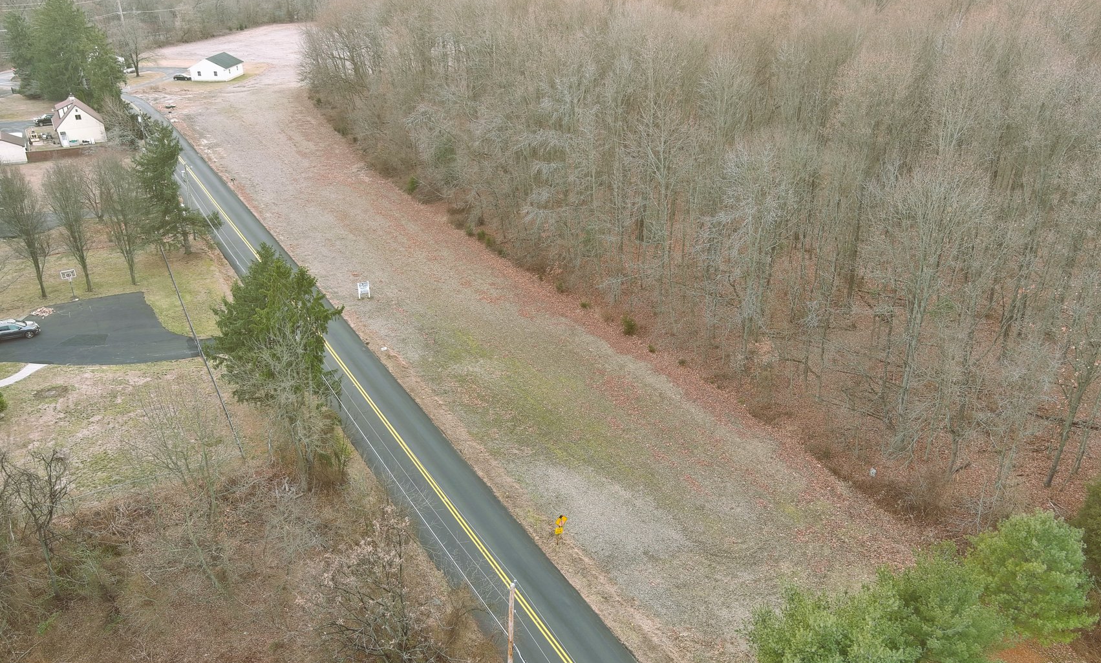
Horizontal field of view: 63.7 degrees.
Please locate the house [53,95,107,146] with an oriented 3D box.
[{"bbox_3d":[-74.960,-33.680,140.890,7.000,6.500,8.000,-13,29,-25],"label":"house"}]

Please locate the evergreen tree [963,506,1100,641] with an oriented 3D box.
[{"bbox_3d":[24.600,12.280,45.490,7.000,7.420,7.000,0,26,0],"label":"evergreen tree"}]

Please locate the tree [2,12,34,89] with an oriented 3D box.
[{"bbox_3d":[-107.080,-56.620,180.110,6.600,15.820,6.600,0,26,0],"label":"tree"}]

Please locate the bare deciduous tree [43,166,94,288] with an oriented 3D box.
[{"bbox_3d":[-44.650,-9.530,82.900,4.200,12.670,4.200,0,26,0],"label":"bare deciduous tree"}]

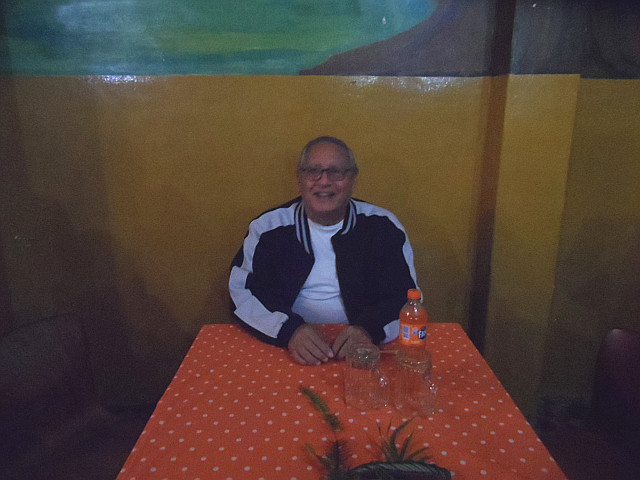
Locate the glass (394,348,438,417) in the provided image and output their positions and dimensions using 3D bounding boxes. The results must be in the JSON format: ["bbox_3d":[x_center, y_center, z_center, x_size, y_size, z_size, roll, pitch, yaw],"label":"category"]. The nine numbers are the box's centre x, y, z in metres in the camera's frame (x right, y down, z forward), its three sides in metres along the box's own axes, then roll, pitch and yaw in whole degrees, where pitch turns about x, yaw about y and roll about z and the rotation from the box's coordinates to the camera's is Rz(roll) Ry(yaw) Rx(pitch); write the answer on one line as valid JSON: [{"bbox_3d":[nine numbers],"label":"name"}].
[{"bbox_3d":[0.196,0.289,0.886,0.070,0.110,0.098,-9,16,-34],"label":"glass"}]

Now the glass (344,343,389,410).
[{"bbox_3d":[0.098,0.283,0.909,0.098,0.110,0.070,13,18,43],"label":"glass"}]

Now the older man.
[{"bbox_3d":[0.010,0.322,1.397,0.570,1.270,0.620,0,13,0],"label":"older man"}]

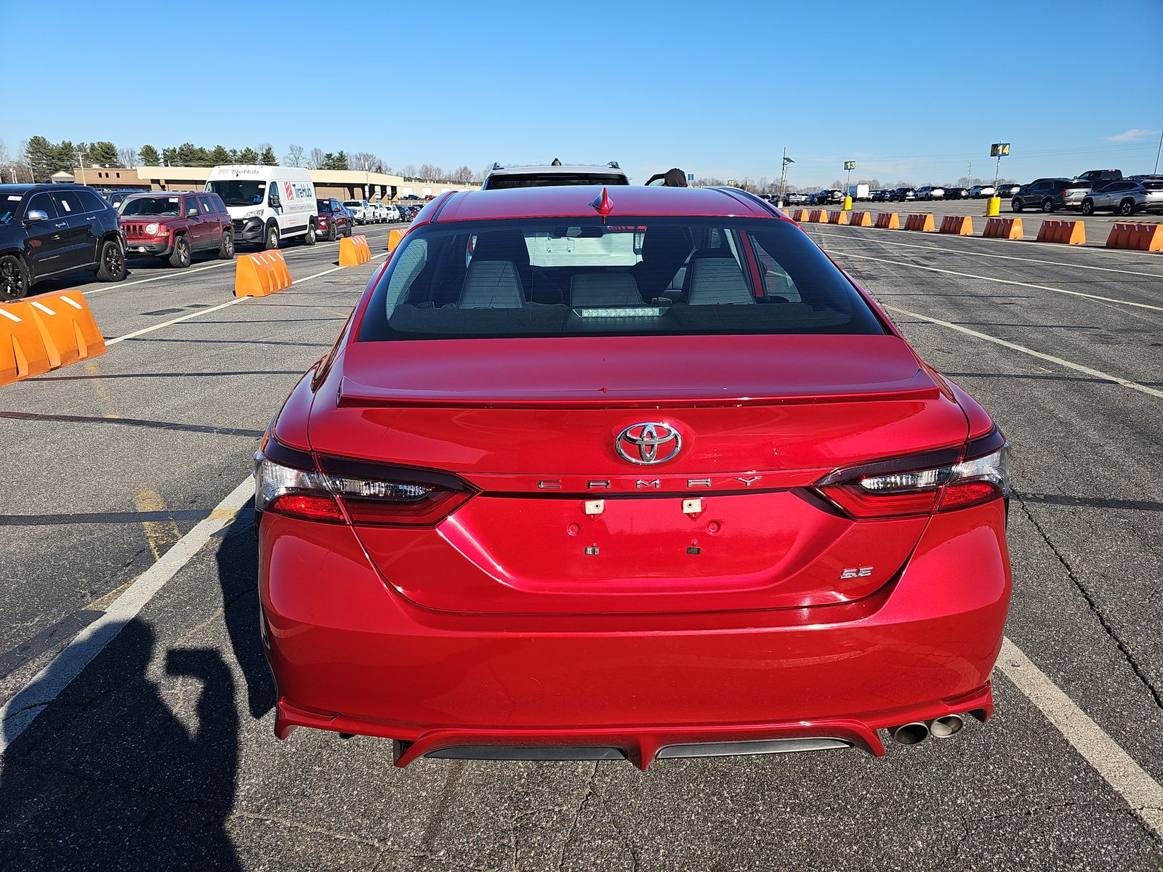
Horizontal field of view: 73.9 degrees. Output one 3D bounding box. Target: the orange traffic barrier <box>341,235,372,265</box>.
[{"bbox_3d":[-5.386,-4.435,18.469,0.460,0.620,1.600,-1,17,-2],"label":"orange traffic barrier"}]

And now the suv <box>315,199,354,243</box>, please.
[{"bbox_3d":[-10.422,-8.577,30.447,1.820,1.660,4.400,-1,17,-2],"label":"suv"}]

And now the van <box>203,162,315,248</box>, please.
[{"bbox_3d":[-10.855,-7.745,26.140,2.060,2.550,5.990,-1,17,-2],"label":"van"}]

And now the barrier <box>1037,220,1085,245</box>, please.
[{"bbox_3d":[13.757,-5.874,22.251,0.440,0.630,1.500,-1,17,-2],"label":"barrier"}]

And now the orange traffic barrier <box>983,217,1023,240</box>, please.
[{"bbox_3d":[13.644,-6.740,25.069,0.440,0.630,1.500,-1,17,-2],"label":"orange traffic barrier"}]

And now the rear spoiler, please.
[{"bbox_3d":[0.120,-0.081,1.533,1.246,0.051,0.289,-1,17,-1],"label":"rear spoiler"}]

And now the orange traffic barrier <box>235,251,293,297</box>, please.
[{"bbox_3d":[-5.156,-2.666,12.584,0.440,0.620,1.500,-1,17,-2],"label":"orange traffic barrier"}]

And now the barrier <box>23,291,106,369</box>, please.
[{"bbox_3d":[-5.031,-0.913,7.014,0.460,0.620,1.600,-1,17,-2],"label":"barrier"}]

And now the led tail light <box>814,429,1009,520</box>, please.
[{"bbox_3d":[0.710,0.059,1.617,0.626,0.151,0.185,-6,18,-19],"label":"led tail light"}]

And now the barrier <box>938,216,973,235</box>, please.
[{"bbox_3d":[14.523,-8.143,29.861,0.460,0.620,1.600,-1,17,-2],"label":"barrier"}]

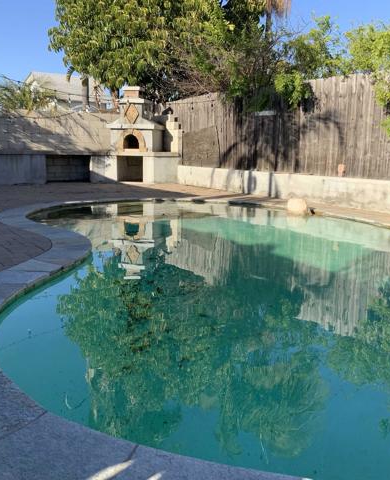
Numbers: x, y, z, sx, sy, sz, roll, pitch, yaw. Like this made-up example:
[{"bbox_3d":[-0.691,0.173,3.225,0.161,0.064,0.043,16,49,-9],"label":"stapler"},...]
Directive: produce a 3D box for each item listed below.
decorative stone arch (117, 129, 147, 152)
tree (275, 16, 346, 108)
[{"bbox_3d":[-1.609,-2.561,13.800,0.820,0.620,0.140,4,10,17],"label":"decorative stone arch"},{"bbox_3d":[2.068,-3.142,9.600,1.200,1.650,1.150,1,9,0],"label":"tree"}]

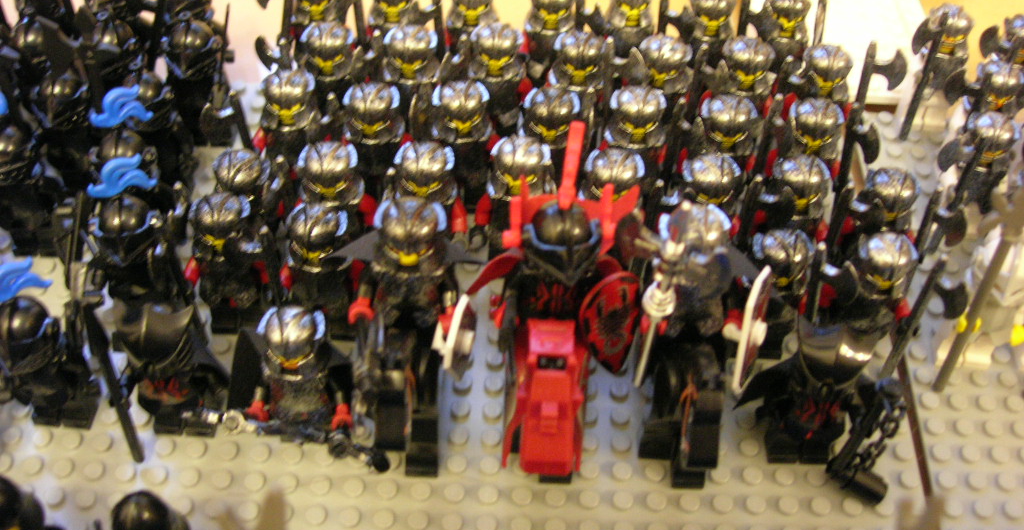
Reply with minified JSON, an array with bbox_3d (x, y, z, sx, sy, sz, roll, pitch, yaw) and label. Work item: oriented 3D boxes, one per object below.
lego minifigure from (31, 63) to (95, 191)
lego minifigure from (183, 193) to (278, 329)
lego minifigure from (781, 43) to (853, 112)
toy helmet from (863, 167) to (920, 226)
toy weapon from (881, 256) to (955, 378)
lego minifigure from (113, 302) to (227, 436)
[{"bbox_3d":[-0.121,-0.035,0.311,0.024,0.043,0.016,3,49,0],"label":"lego minifigure"},{"bbox_3d":[-0.072,0.000,0.287,0.023,0.042,0.014,3,48,1],"label":"lego minifigure"},{"bbox_3d":[0.089,-0.044,0.329,0.023,0.042,0.015,6,49,3],"label":"lego minifigure"},{"bbox_3d":[0.097,-0.018,0.289,0.015,0.014,0.014,3,48,1],"label":"toy helmet"},{"bbox_3d":[0.101,0.017,0.273,0.004,0.048,0.012,-30,57,-26],"label":"toy weapon"},{"bbox_3d":[-0.079,0.025,0.259,0.027,0.043,0.018,3,49,0],"label":"lego minifigure"}]

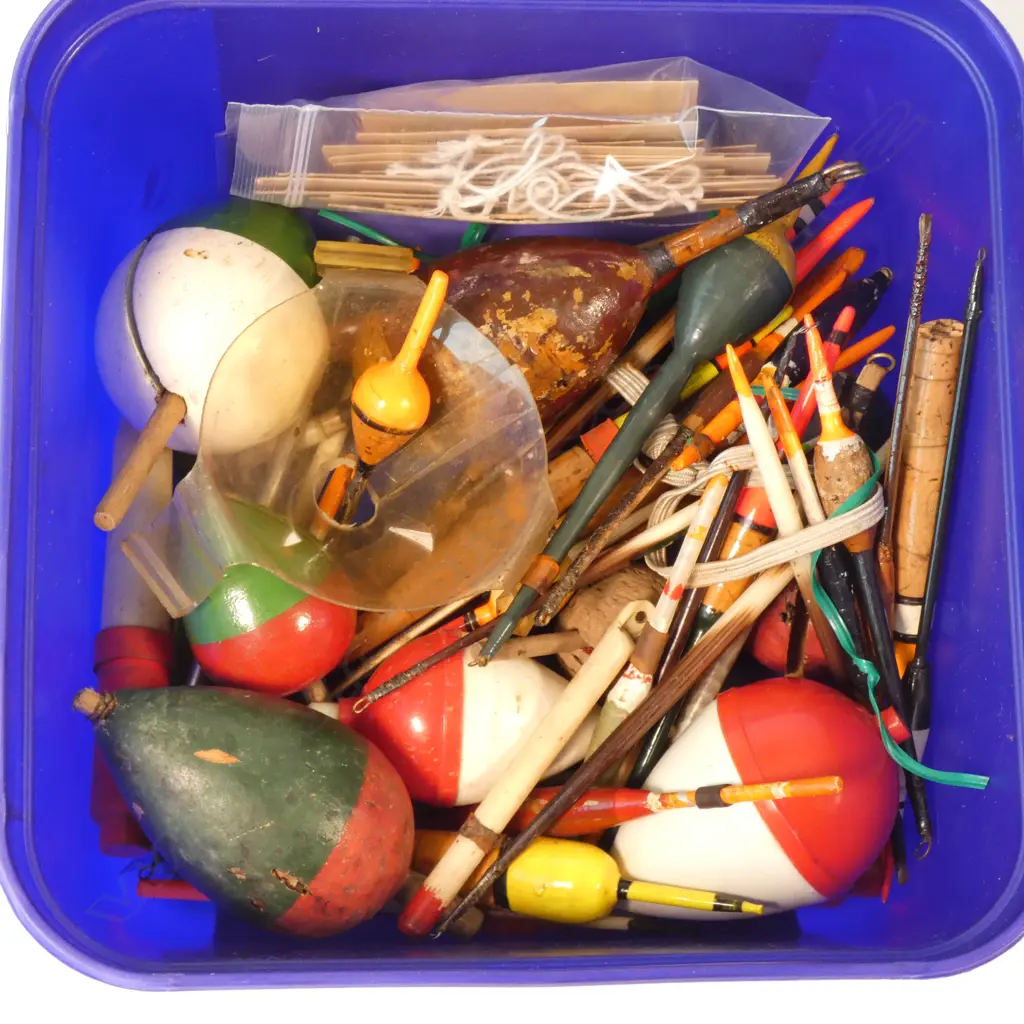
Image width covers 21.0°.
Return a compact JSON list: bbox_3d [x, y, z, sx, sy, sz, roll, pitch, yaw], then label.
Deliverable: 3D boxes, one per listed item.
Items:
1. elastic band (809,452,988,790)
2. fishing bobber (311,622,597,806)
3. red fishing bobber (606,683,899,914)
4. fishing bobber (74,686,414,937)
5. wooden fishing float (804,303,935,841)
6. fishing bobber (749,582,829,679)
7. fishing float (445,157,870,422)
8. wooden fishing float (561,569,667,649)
[{"bbox_3d":[0.086,0.027,0.642,0.024,0.024,0.086,-17,79,-7],"label":"elastic band"},{"bbox_3d":[-0.012,0.049,0.653,0.072,0.043,0.043,5,86,-3],"label":"fishing bobber"},{"bbox_3d":[0.058,0.069,0.651,0.072,0.054,0.054,-27,82,-2],"label":"red fishing bobber"},{"bbox_3d":[-0.062,0.062,0.637,0.087,0.051,0.051,28,82,-13],"label":"fishing bobber"},{"bbox_3d":[0.082,0.017,0.646,0.014,0.014,0.130,-12,91,7],"label":"wooden fishing float"},{"bbox_3d":[0.067,0.029,0.671,0.020,0.020,0.021,0,89,6],"label":"fishing bobber"},{"bbox_3d":[0.032,-0.057,0.660,0.115,0.046,0.046,-26,93,-1],"label":"fishing float"},{"bbox_3d":[0.024,0.024,0.657,0.026,0.025,0.025,1,78,-4],"label":"wooden fishing float"}]

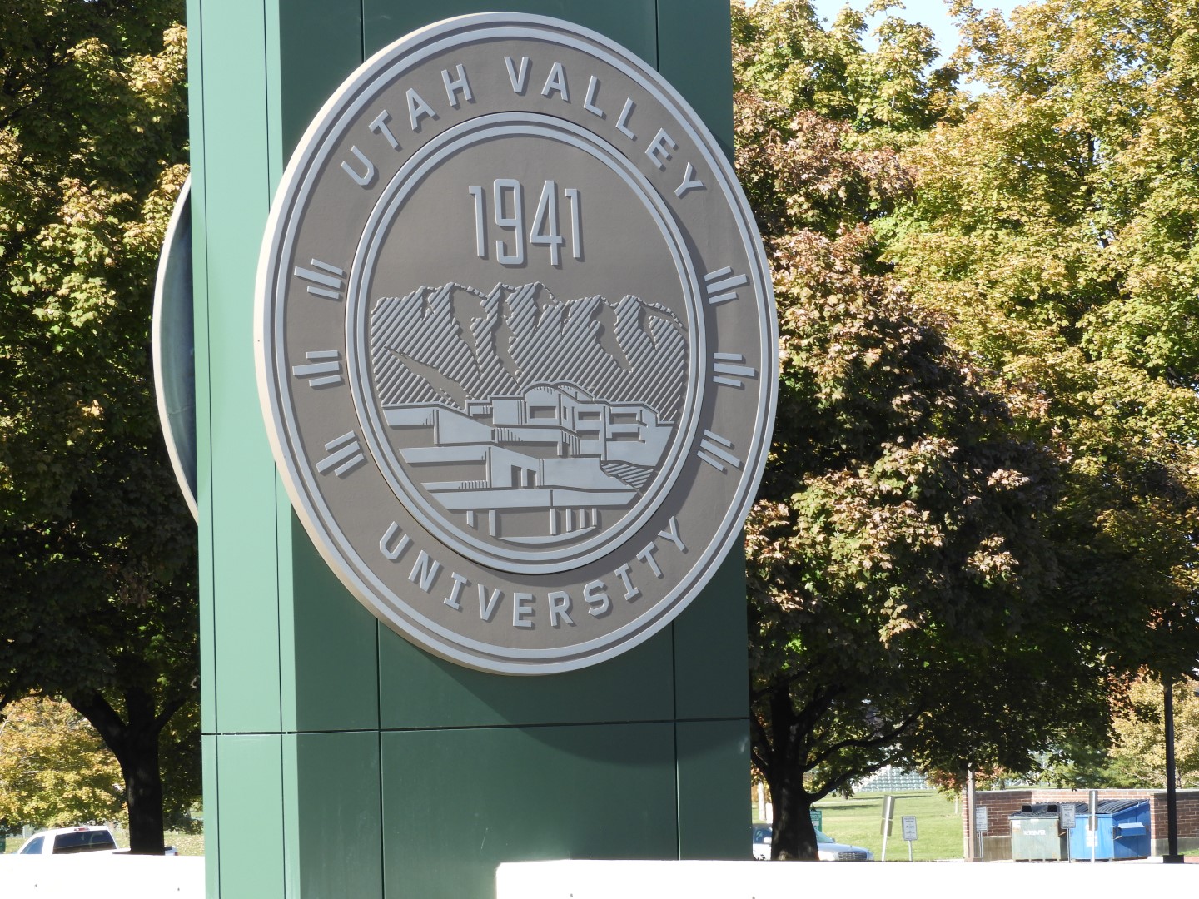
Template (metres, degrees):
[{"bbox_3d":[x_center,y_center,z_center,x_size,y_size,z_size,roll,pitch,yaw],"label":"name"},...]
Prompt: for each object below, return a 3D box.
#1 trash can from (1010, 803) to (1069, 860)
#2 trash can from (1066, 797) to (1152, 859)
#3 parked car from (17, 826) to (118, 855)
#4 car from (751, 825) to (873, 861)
[{"bbox_3d":[12.765,10.821,167.000,1.850,1.640,1.550,-3,-3,34],"label":"trash can"},{"bbox_3d":[14.206,10.613,164.000,1.600,1.670,1.850,1,-3,-44],"label":"trash can"},{"bbox_3d":[-11.571,9.302,130.000,2.000,1.880,5.700,0,-3,-36],"label":"parked car"},{"bbox_3d":[4.493,9.766,143.000,1.890,1.450,5.200,0,-3,-36],"label":"car"}]

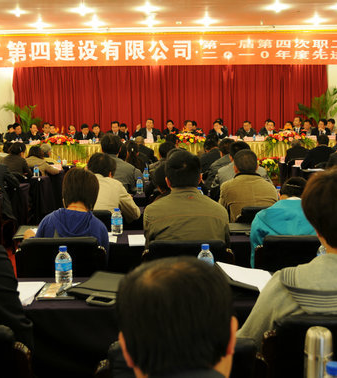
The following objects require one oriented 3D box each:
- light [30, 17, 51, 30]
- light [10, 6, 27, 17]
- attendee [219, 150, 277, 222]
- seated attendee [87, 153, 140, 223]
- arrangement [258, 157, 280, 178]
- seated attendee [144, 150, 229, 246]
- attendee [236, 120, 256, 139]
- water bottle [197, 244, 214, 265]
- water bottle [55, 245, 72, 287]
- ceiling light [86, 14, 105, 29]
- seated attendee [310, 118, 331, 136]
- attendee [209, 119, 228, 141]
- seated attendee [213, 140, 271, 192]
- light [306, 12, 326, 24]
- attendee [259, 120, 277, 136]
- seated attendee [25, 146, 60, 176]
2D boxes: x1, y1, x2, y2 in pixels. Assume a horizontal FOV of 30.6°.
[{"bbox_3d":[-3.060,-3.925,14.686,0.220,0.120,0.220,-1,6,0],"label":"light"},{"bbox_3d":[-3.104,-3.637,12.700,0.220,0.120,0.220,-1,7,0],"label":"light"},{"bbox_3d":[0.600,0.318,4.620,0.500,1.220,0.700,-1,7,0],"label":"attendee"},{"bbox_3d":[-0.408,0.352,4.358,0.500,1.214,0.850,-1,6,-10],"label":"seated attendee"},{"bbox_3d":[1.959,-0.400,12.000,0.500,0.480,0.450,-1,7,0],"label":"arrangement"},{"bbox_3d":[0.098,0.438,3.358,0.480,1.300,0.750,-1,6,0],"label":"seated attendee"},{"bbox_3d":[1.808,-0.934,14.182,0.520,1.260,0.700,-1,6,0],"label":"attendee"},{"bbox_3d":[0.155,0.304,2.540,0.066,0.157,0.066,0,6,0],"label":"water bottle"},{"bbox_3d":[-0.425,0.313,2.500,0.068,0.165,0.068,-1,6,0],"label":"water bottle"},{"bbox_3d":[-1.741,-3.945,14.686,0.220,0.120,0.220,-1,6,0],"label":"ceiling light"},{"bbox_3d":[3.435,-0.951,13.769,0.520,1.200,0.650,0,7,10],"label":"seated attendee"},{"bbox_3d":[1.132,-0.939,13.769,0.520,1.200,0.650,-1,7,0],"label":"attendee"},{"bbox_3d":[0.633,0.216,5.362,0.500,1.268,0.780,-1,6,-8],"label":"seated attendee"},{"bbox_3d":[3.523,-4.024,14.686,0.220,0.120,0.220,-1,6,0],"label":"light"},{"bbox_3d":[2.181,-0.869,13.180,0.500,1.189,0.700,0,6,0],"label":"attendee"},{"bbox_3d":[-1.771,-0.031,9.079,0.520,1.200,0.750,1,6,22],"label":"seated attendee"}]

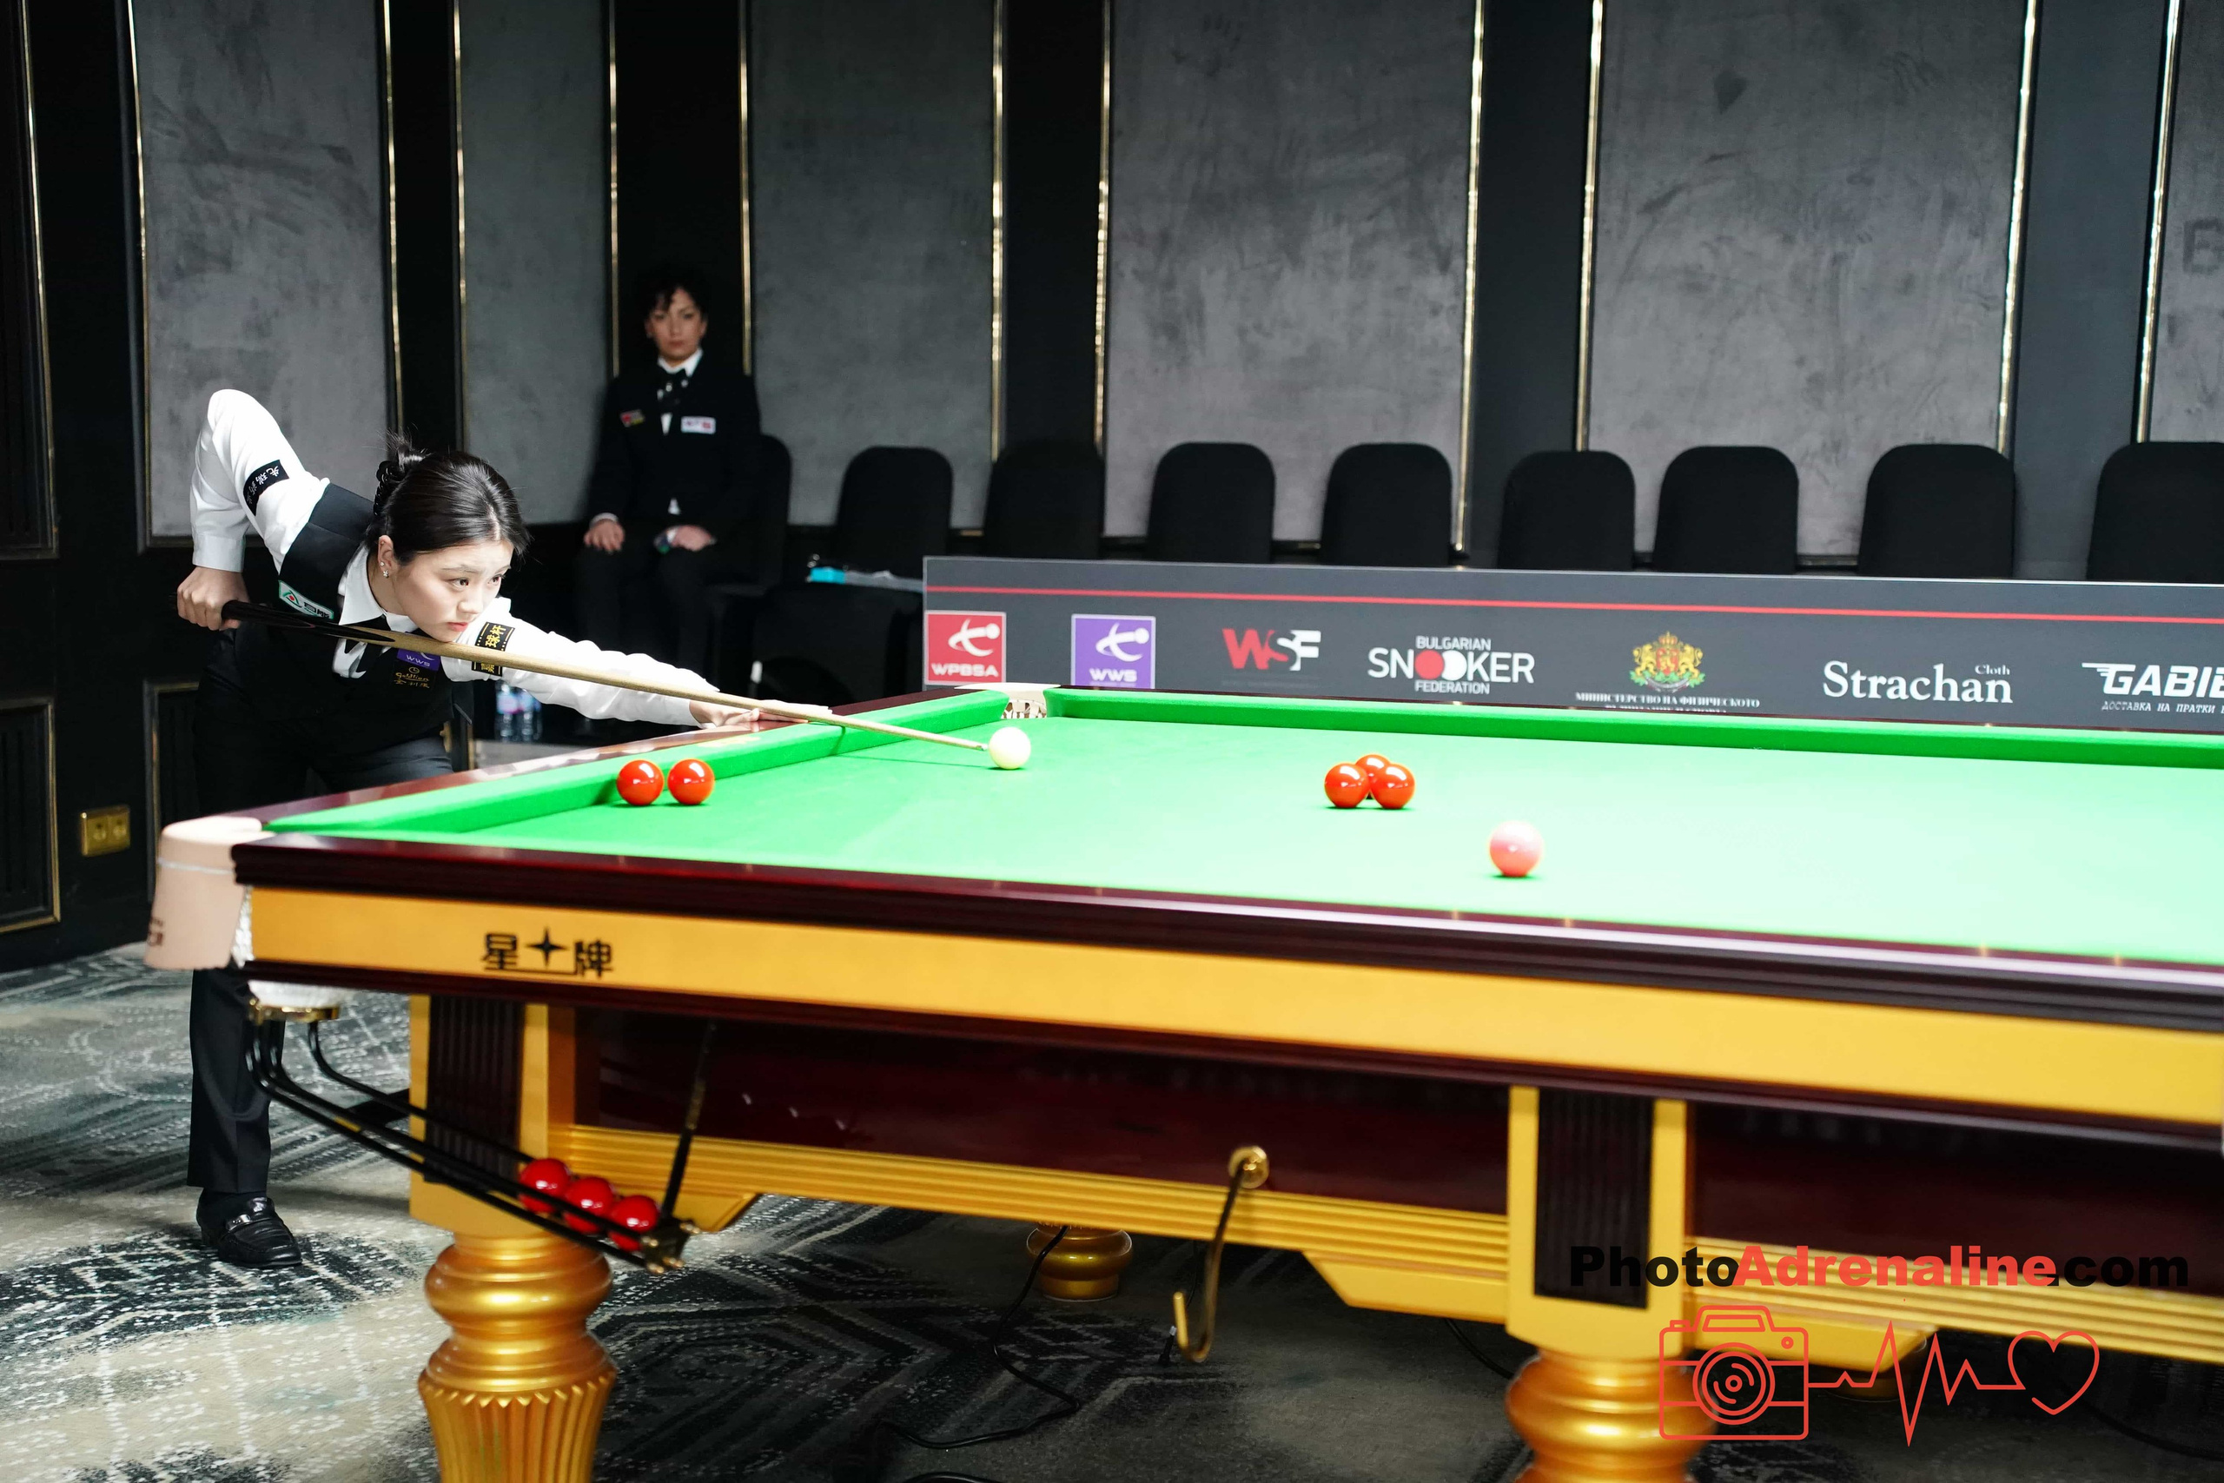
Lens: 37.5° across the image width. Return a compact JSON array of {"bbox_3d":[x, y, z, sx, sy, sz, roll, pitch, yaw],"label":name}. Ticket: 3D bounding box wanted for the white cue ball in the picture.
[{"bbox_3d":[-0.128,0.009,4.110,0.052,0.052,0.052,1,6,0],"label":"white cue ball"}]

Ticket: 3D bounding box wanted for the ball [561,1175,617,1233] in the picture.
[{"bbox_3d":[-0.485,0.432,3.050,0.052,0.052,0.052,1,6,0],"label":"ball"}]

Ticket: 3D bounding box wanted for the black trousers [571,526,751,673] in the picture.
[{"bbox_3d":[-1.154,-0.277,8.350,0.450,0.580,0.600,2,6,9],"label":"black trousers"}]

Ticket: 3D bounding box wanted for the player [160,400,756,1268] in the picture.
[{"bbox_3d":[-0.877,0.157,4.614,1.050,1.290,0.550,4,6,27],"label":"player"}]

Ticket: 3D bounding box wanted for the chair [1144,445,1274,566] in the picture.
[{"bbox_3d":[0.198,-0.329,8.974,0.460,0.970,0.560,3,6,21],"label":"chair"}]

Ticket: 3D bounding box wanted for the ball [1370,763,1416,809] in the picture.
[{"bbox_3d":[0.321,0.051,3.755,0.052,0.052,0.052,1,6,0],"label":"ball"}]

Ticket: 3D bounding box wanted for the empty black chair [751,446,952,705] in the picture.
[{"bbox_3d":[-0.645,-0.336,8.784,0.430,0.900,0.520,2,6,14],"label":"empty black chair"}]

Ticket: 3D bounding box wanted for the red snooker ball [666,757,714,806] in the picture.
[{"bbox_3d":[-0.490,0.047,3.810,0.052,0.052,0.052,1,6,0],"label":"red snooker ball"}]

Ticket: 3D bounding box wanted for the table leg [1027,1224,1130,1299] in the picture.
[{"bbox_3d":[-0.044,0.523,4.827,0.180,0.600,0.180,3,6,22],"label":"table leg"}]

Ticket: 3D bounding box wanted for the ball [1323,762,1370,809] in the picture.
[{"bbox_3d":[0.277,0.051,3.845,0.052,0.052,0.052,1,6,0],"label":"ball"}]

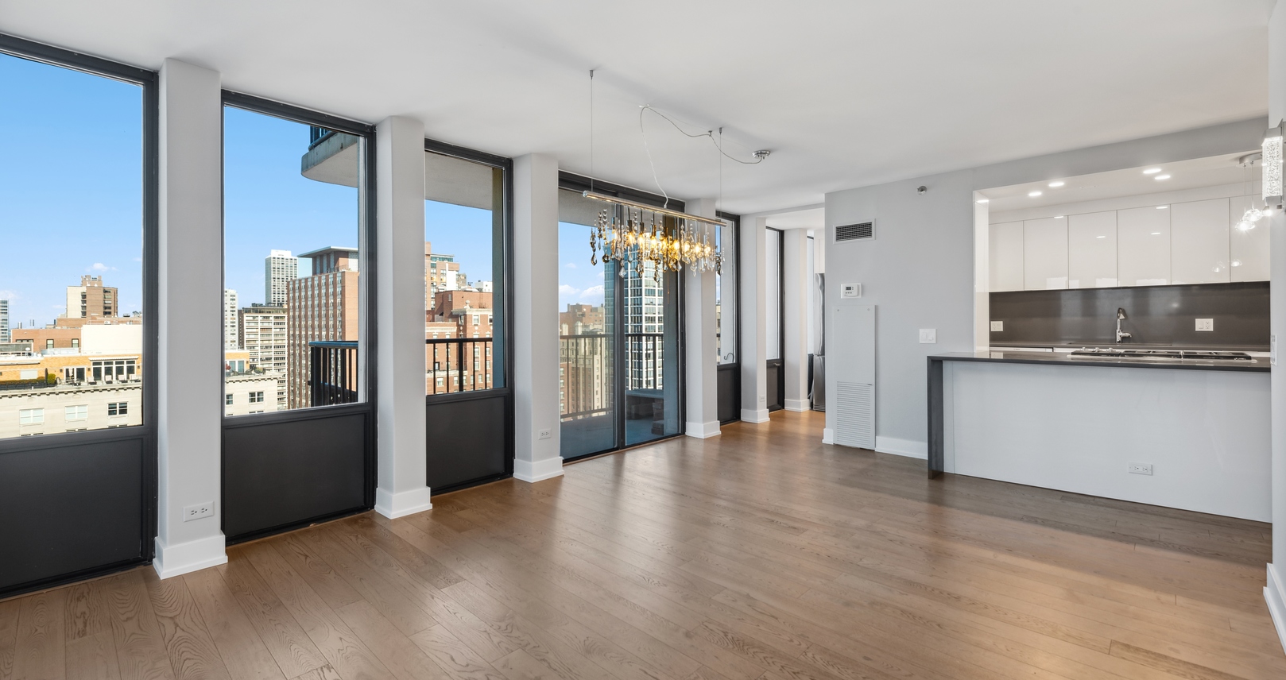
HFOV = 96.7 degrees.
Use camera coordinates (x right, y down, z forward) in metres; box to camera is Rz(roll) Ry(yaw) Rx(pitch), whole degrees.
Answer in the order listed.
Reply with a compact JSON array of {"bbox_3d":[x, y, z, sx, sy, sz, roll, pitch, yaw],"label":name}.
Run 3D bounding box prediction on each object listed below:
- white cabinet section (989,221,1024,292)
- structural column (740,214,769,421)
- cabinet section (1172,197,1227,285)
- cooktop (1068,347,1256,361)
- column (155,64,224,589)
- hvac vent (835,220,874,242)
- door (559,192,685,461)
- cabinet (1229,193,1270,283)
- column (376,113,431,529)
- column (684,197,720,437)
[{"bbox_3d":[4.179,-0.933,6.551,0.374,0.772,0.353,1,1,42],"label":"white cabinet section"},{"bbox_3d":[1.334,-0.230,6.805,0.245,2.390,0.245,1,2,41],"label":"structural column"},{"bbox_3d":[5.343,-0.915,5.491,0.396,0.772,0.353,1,1,42],"label":"cabinet section"},{"bbox_3d":[3.593,0.093,4.019,0.920,0.060,0.530,1,1,43],"label":"cooktop"},{"bbox_3d":[-2.243,-0.110,2.830,0.245,2.430,0.245,1,2,41],"label":"column"},{"bbox_3d":[1.965,-1.000,5.327,0.400,0.182,0.025,1,1,43],"label":"hvac vent"},{"bbox_3d":[-0.193,-0.177,5.342,0.100,2.380,1.800,1,1,43],"label":"door"},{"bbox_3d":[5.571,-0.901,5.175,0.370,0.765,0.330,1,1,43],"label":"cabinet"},{"bbox_3d":[-1.532,-0.142,3.659,0.250,2.440,0.240,1,1,43],"label":"column"},{"bbox_3d":[0.627,-0.222,6.035,0.250,2.440,0.250,1,1,43],"label":"column"}]

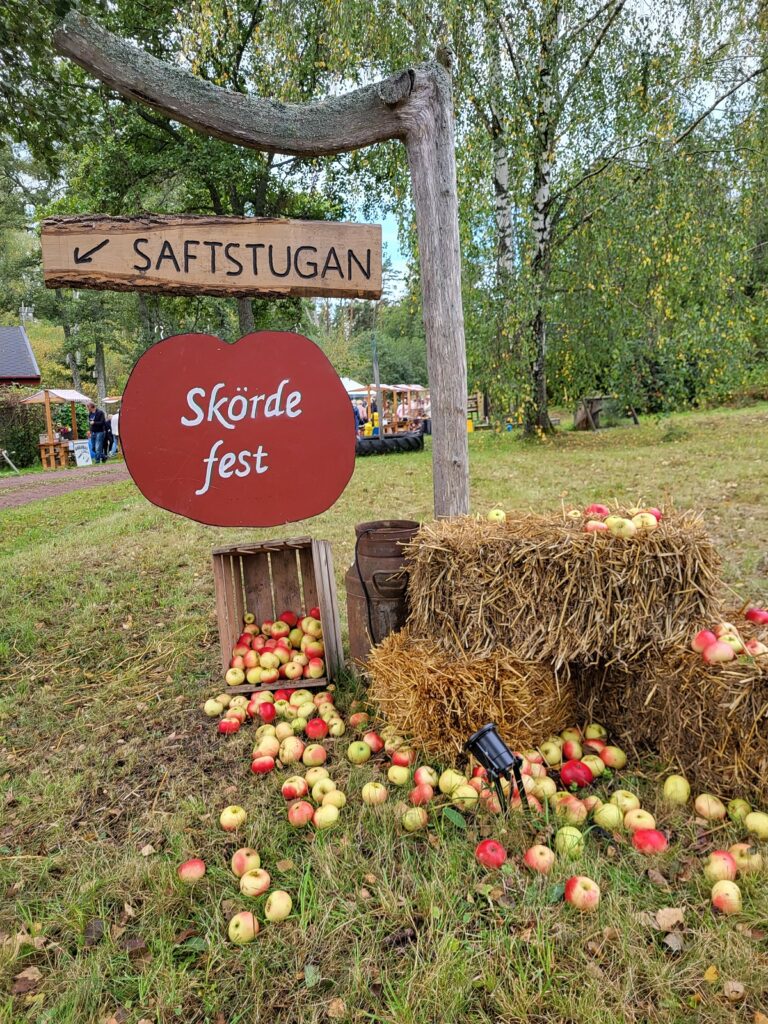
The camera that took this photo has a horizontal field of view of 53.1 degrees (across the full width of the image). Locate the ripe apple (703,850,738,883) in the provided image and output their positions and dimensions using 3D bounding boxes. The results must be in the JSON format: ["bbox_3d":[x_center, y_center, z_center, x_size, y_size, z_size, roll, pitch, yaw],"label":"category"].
[{"bbox_3d":[0.798,0.840,1.821,0.072,0.067,0.072,-1,9,0],"label":"ripe apple"}]

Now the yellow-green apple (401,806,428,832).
[{"bbox_3d":[0.095,0.916,2.321,0.075,0.070,0.075,-3,9,0],"label":"yellow-green apple"}]

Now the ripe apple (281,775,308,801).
[{"bbox_3d":[-0.285,0.882,2.453,0.078,0.073,0.078,-3,9,0],"label":"ripe apple"}]

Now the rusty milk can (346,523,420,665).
[{"bbox_3d":[0.022,0.361,3.331,0.386,0.631,0.386,-2,8,0],"label":"rusty milk can"}]

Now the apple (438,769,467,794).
[{"bbox_3d":[0.211,0.831,2.371,0.081,0.075,0.081,-3,9,0],"label":"apple"}]

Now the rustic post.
[{"bbox_3d":[-0.409,-0.513,2.981,1.463,2.666,0.220,-3,9,0],"label":"rustic post"}]

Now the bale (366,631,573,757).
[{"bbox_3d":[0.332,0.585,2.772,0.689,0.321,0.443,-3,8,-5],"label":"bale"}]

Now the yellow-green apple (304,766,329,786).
[{"bbox_3d":[-0.209,0.825,2.399,0.070,0.063,0.070,0,9,0],"label":"yellow-green apple"}]

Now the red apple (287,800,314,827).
[{"bbox_3d":[-0.224,0.820,2.085,0.070,0.069,0.070,-2,8,0],"label":"red apple"}]

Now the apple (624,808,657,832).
[{"bbox_3d":[0.667,0.802,1.999,0.077,0.069,0.077,-2,8,0],"label":"apple"}]

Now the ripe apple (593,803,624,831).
[{"bbox_3d":[0.600,0.811,2.046,0.078,0.067,0.078,-1,9,0],"label":"ripe apple"}]

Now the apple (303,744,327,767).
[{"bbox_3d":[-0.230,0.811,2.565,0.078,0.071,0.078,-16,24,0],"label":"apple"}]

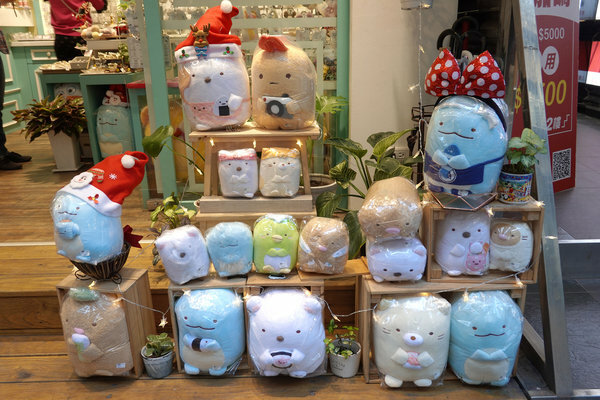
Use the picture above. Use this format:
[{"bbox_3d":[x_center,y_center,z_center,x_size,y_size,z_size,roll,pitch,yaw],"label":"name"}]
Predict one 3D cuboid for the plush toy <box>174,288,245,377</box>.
[{"bbox_3d":[-0.304,0.454,1.772,0.224,0.285,0.179,0,18,5],"label":"plush toy"}]

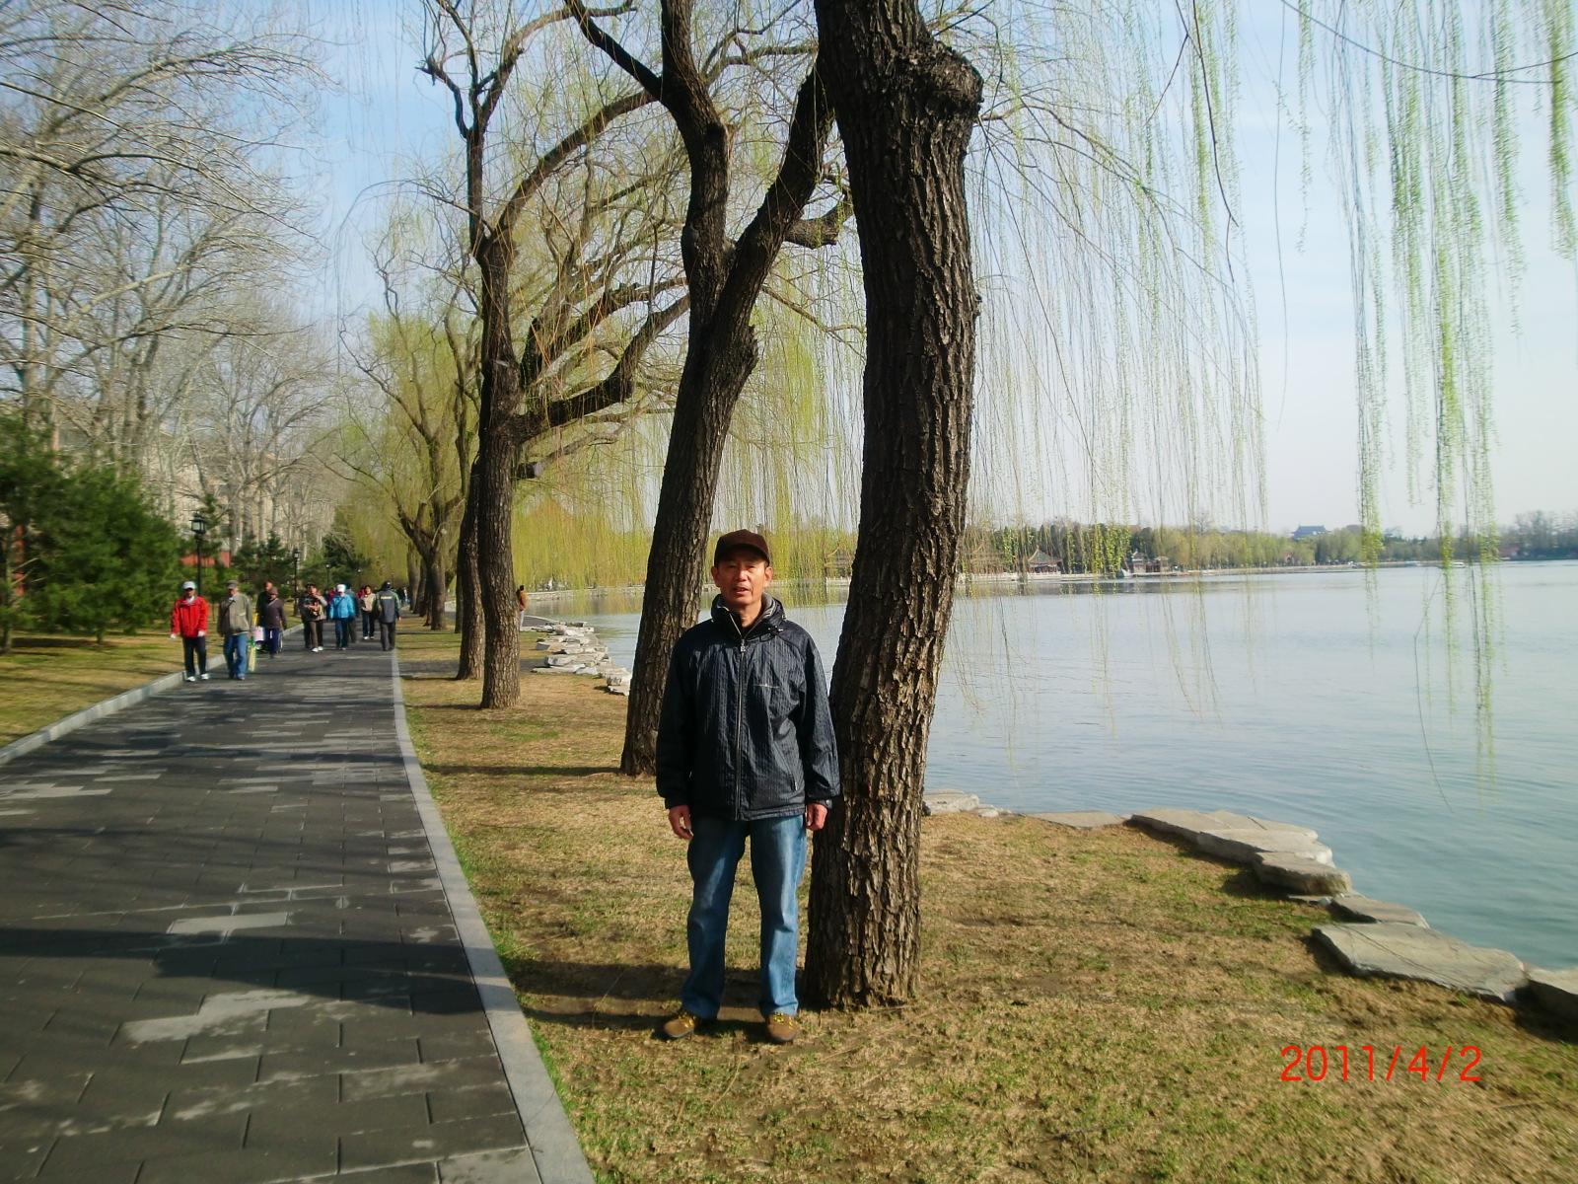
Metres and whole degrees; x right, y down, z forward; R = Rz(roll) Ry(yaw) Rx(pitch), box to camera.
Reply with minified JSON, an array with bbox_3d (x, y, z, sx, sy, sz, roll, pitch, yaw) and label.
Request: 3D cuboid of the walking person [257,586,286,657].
[{"bbox_3d":[-11.695,0.701,28.900,0.600,1.585,0.420,-1,1,-16],"label":"walking person"}]

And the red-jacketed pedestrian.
[{"bbox_3d":[-10.326,0.662,22.000,0.640,1.715,0.420,-1,1,-20],"label":"red-jacketed pedestrian"}]

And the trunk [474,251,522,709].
[{"bbox_3d":[-3.753,-1.458,16.500,0.620,5.896,0.580,-1,1,0],"label":"trunk"}]

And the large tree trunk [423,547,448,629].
[{"bbox_3d":[-11.483,-0.090,41.500,0.750,2.665,0.680,-1,1,0],"label":"large tree trunk"}]

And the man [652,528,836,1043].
[{"bbox_3d":[-0.147,0.670,4.420,0.620,1.740,0.370,-1,1,4],"label":"man"}]

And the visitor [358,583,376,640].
[{"bbox_3d":[-12.023,0.592,36.400,0.520,1.593,0.400,-1,1,-14],"label":"visitor"}]

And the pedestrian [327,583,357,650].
[{"bbox_3d":[-10.908,0.618,31.200,0.600,1.615,0.420,-1,1,-19],"label":"pedestrian"}]

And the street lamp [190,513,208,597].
[{"bbox_3d":[-15.251,-0.271,33.000,0.400,3.506,0.400,-1,1,-18],"label":"street lamp"}]

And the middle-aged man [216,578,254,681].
[{"bbox_3d":[-9.497,0.656,21.900,0.620,1.713,0.450,-1,1,-14],"label":"middle-aged man"}]

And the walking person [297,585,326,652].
[{"bbox_3d":[-11.423,0.635,30.600,0.620,1.596,0.450,-1,1,-16],"label":"walking person"}]

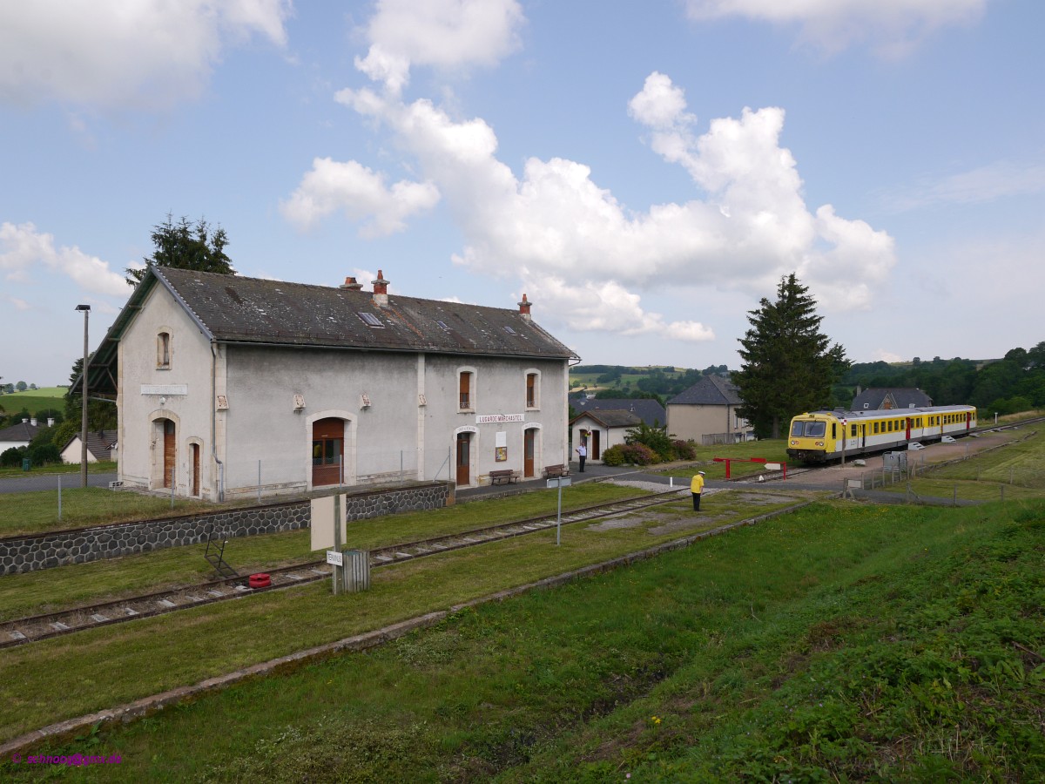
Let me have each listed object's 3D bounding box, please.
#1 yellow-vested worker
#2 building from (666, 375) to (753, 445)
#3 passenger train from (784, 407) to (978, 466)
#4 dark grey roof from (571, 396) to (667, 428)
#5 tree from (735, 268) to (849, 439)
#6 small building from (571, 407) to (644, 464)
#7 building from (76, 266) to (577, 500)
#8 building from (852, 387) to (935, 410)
[{"bbox_3d":[7.601,4.299,33.996,0.580,1.700,0.480,0,0,41],"label":"yellow-vested worker"},{"bbox_3d":[23.309,2.221,94.223,8.397,8.371,10.300,0,0,41],"label":"building"},{"bbox_3d":[36.053,3.284,73.710,2.880,3.800,53.000,0,0,39],"label":"passenger train"},{"bbox_3d":[12.300,2.600,94.300,15.800,3.400,8.200,0,0,22],"label":"dark grey roof"},{"bbox_3d":[28.158,-3.776,81.980,11.700,17.468,11.700,0,0,41],"label":"tree"},{"bbox_3d":[5.989,2.986,54.937,3.700,3.400,5.100,0,0,41],"label":"small building"},{"bbox_3d":[-8.946,-0.470,40.921,13.224,10.334,22.257,0,0,41],"label":"building"},{"bbox_3d":[56.805,2.869,120.471,10.600,7.200,9.000,0,0,41],"label":"building"}]

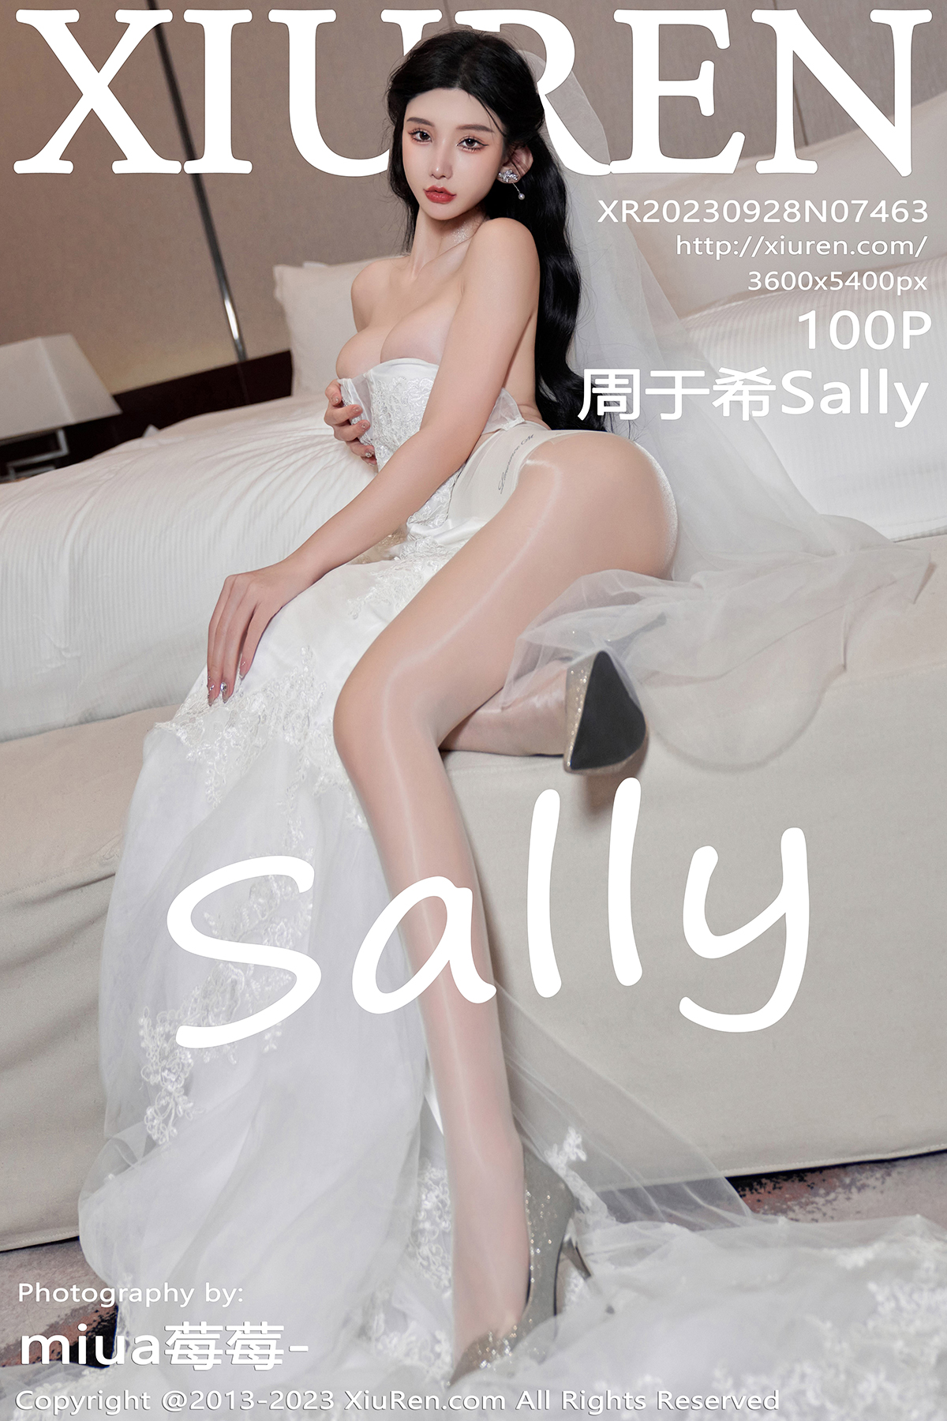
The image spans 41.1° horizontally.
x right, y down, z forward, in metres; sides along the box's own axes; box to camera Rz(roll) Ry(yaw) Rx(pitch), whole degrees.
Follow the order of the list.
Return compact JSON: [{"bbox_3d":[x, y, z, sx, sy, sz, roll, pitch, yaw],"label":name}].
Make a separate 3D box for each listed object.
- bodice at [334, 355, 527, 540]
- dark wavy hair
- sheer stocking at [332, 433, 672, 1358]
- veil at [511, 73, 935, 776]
[{"bbox_3d":[-0.050,-0.320,1.500,0.250,0.220,0.220,-2,17,40],"label":"bodice"},{"bbox_3d":[0.030,-0.610,1.650,0.210,0.530,0.250,-8,14,22],"label":"dark wavy hair"},{"bbox_3d":[0.070,0.090,1.380,0.380,0.800,0.620,-1,18,42],"label":"sheer stocking"},{"bbox_3d":[0.270,-0.390,1.580,0.500,0.860,0.520,-7,14,25],"label":"veil"}]

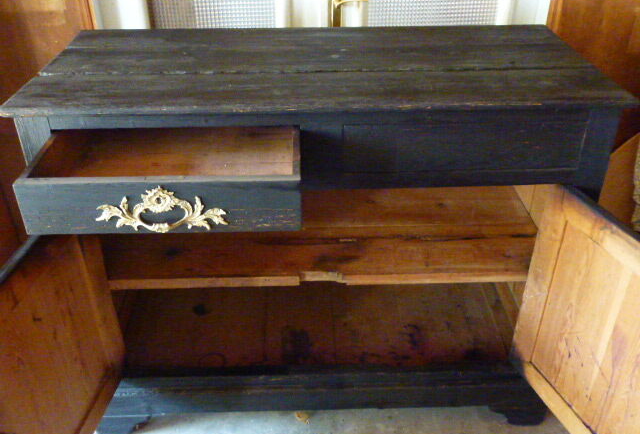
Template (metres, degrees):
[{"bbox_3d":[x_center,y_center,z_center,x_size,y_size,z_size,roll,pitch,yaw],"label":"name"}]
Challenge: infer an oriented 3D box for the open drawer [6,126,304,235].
[{"bbox_3d":[-0.282,-0.131,1.166,0.486,0.105,0.413,-1,34,-1],"label":"open drawer"}]

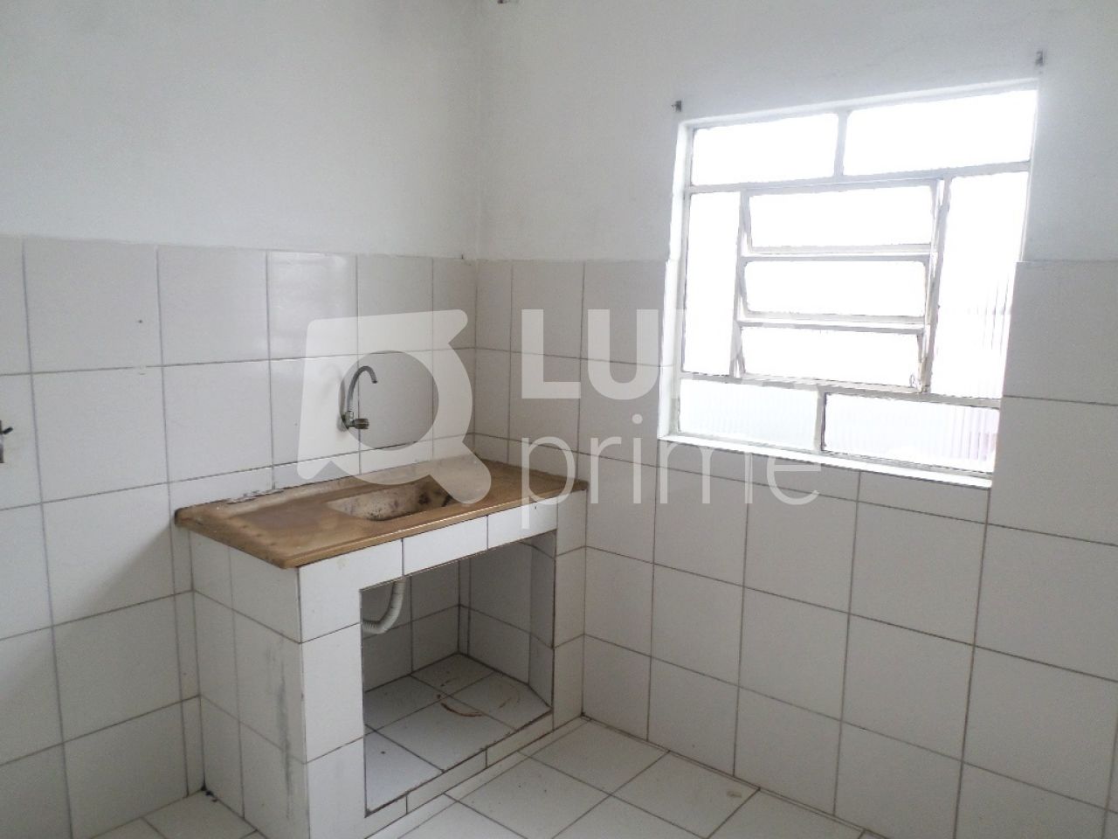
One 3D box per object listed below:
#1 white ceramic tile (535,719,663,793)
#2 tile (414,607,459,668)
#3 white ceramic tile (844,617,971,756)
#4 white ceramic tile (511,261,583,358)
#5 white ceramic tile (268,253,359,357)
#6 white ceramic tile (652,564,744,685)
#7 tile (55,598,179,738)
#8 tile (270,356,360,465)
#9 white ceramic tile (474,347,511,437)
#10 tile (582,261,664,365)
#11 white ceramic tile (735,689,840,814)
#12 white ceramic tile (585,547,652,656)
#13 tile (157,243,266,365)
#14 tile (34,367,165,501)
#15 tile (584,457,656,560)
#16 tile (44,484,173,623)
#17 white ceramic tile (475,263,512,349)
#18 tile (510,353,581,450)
[{"bbox_3d":[0.134,1.123,2.705,0.317,0.010,0.309,8,12,37],"label":"white ceramic tile"},{"bbox_3d":[-0.475,0.840,3.099,0.010,0.199,0.225,10,13,41],"label":"tile"},{"bbox_3d":[0.934,0.719,2.179,0.328,0.328,0.010,8,11,39],"label":"white ceramic tile"},{"bbox_3d":[-0.045,-0.400,2.906,0.326,0.330,0.010,8,12,37],"label":"white ceramic tile"},{"bbox_3d":[-0.790,-0.366,2.603,0.010,0.330,0.319,10,12,41],"label":"white ceramic tile"},{"bbox_3d":[0.438,0.652,2.586,0.328,0.328,0.010,8,11,39],"label":"white ceramic tile"},{"bbox_3d":[-1.195,0.671,2.200,0.010,0.328,0.328,8,11,39],"label":"tile"},{"bbox_3d":[-0.782,-0.036,2.611,0.010,0.325,0.323,8,11,39],"label":"tile"},{"bbox_3d":[-0.253,-0.096,3.078,0.205,0.325,0.010,8,11,39],"label":"white ceramic tile"},{"bbox_3d":[0.210,-0.355,2.657,0.323,0.326,0.010,8,11,39],"label":"tile"},{"bbox_3d":[0.679,0.998,2.432,0.328,0.315,0.010,8,11,39],"label":"white ceramic tile"},{"bbox_3d":[0.195,0.620,2.798,0.300,0.321,0.010,8,12,37],"label":"white ceramic tile"},{"bbox_3d":[-0.983,-0.324,2.308,0.010,0.319,0.309,10,13,41],"label":"tile"},{"bbox_3d":[-1.184,0.032,2.098,0.010,0.328,0.328,8,11,39],"label":"tile"},{"bbox_3d":[0.201,0.303,2.818,0.326,0.336,0.010,8,12,37],"label":"tile"},{"bbox_3d":[-1.208,0.358,2.185,0.010,0.324,0.306,10,13,41],"label":"tile"},{"bbox_3d":[-0.245,-0.419,3.015,0.193,0.328,0.010,8,11,39],"label":"white ceramic tile"},{"bbox_3d":[-0.052,-0.069,2.961,0.326,0.335,0.010,8,12,37],"label":"tile"}]

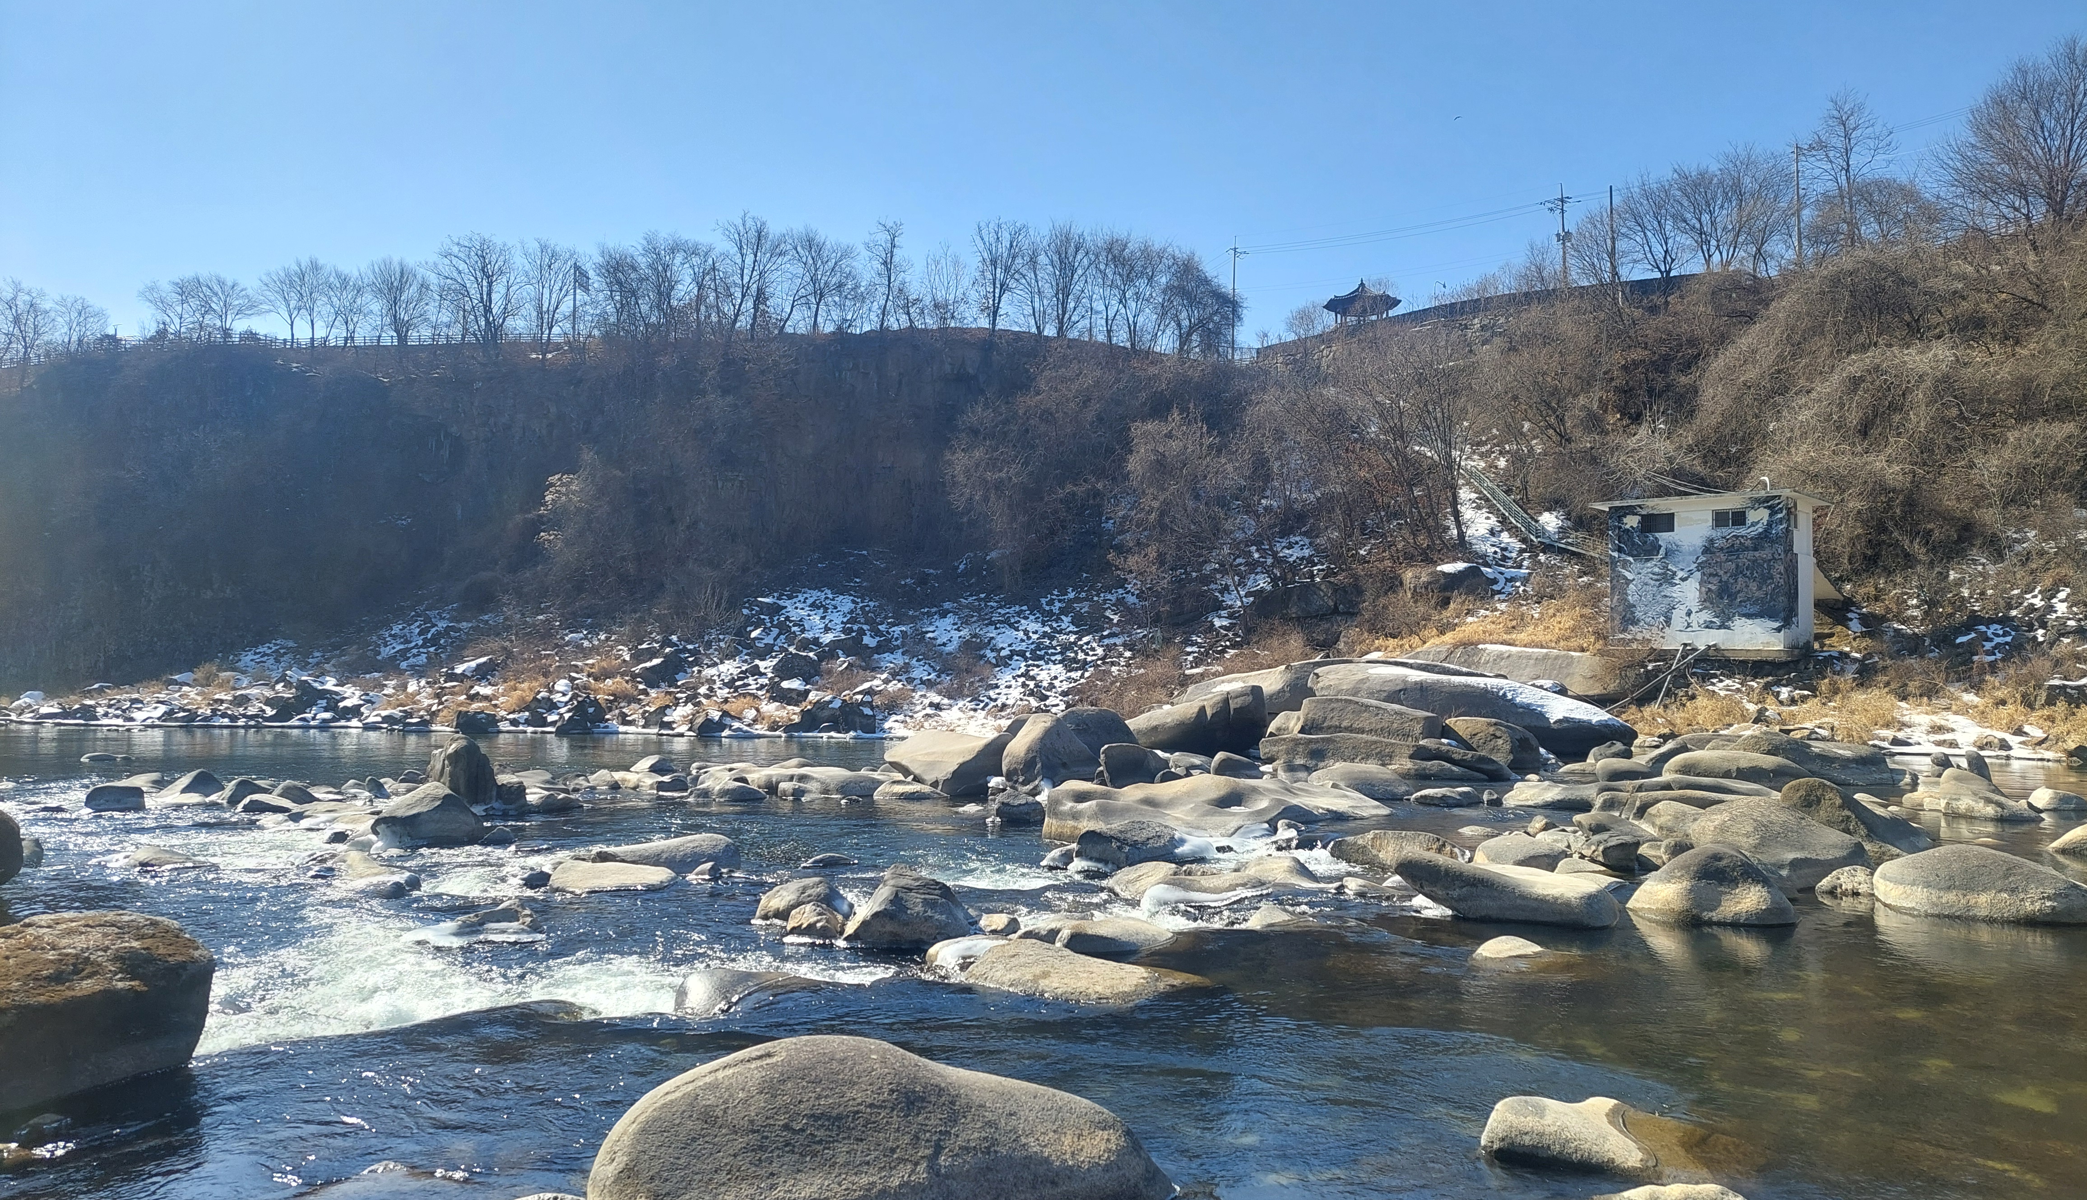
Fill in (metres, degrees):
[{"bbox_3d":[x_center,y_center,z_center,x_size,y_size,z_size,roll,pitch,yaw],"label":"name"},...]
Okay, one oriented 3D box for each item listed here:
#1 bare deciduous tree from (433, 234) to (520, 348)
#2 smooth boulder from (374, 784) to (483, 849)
[{"bbox_3d":[-47.058,-25.625,125.000,7.167,9.466,7.167,0,-2,0],"label":"bare deciduous tree"},{"bbox_3d":[-7.494,2.657,18.400,1.350,0.850,1.100,2,-3,-20],"label":"smooth boulder"}]

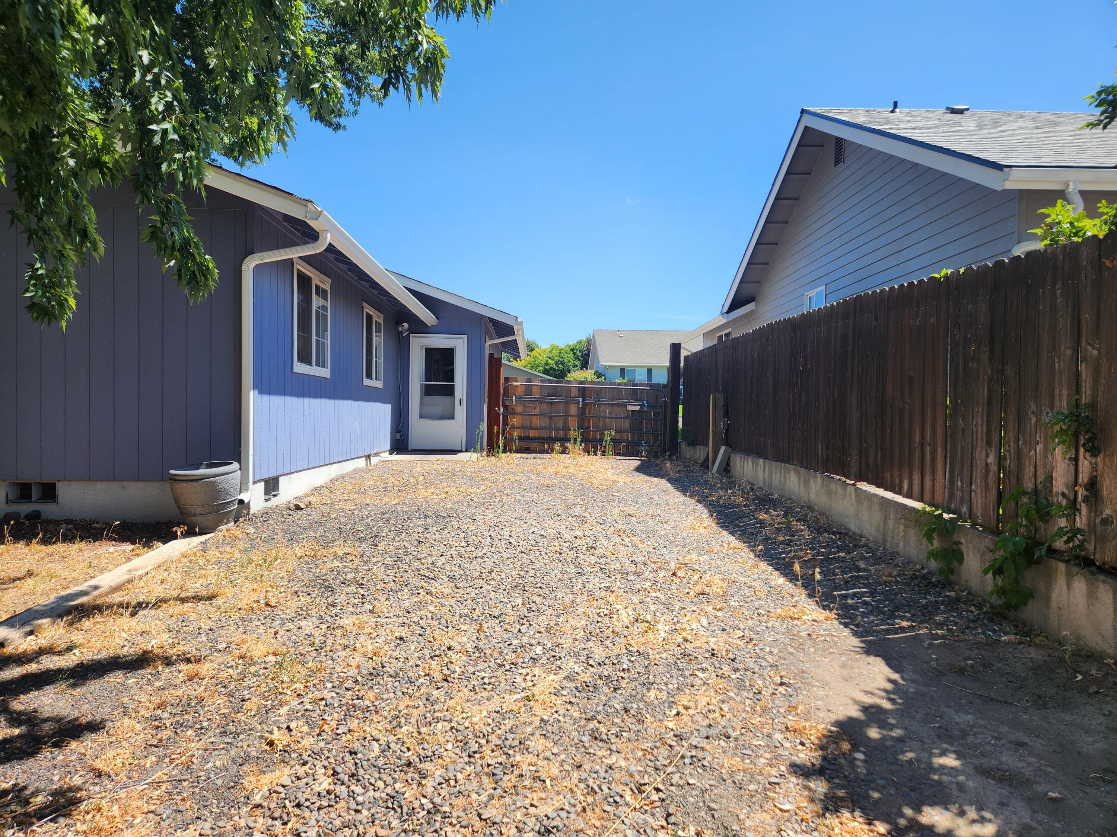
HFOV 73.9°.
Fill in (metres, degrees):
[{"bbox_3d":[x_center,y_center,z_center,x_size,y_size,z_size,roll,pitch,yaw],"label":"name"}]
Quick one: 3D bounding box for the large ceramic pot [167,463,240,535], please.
[{"bbox_3d":[-2.810,0.628,5.940,0.520,0.490,0.520,-3,5,-2],"label":"large ceramic pot"}]

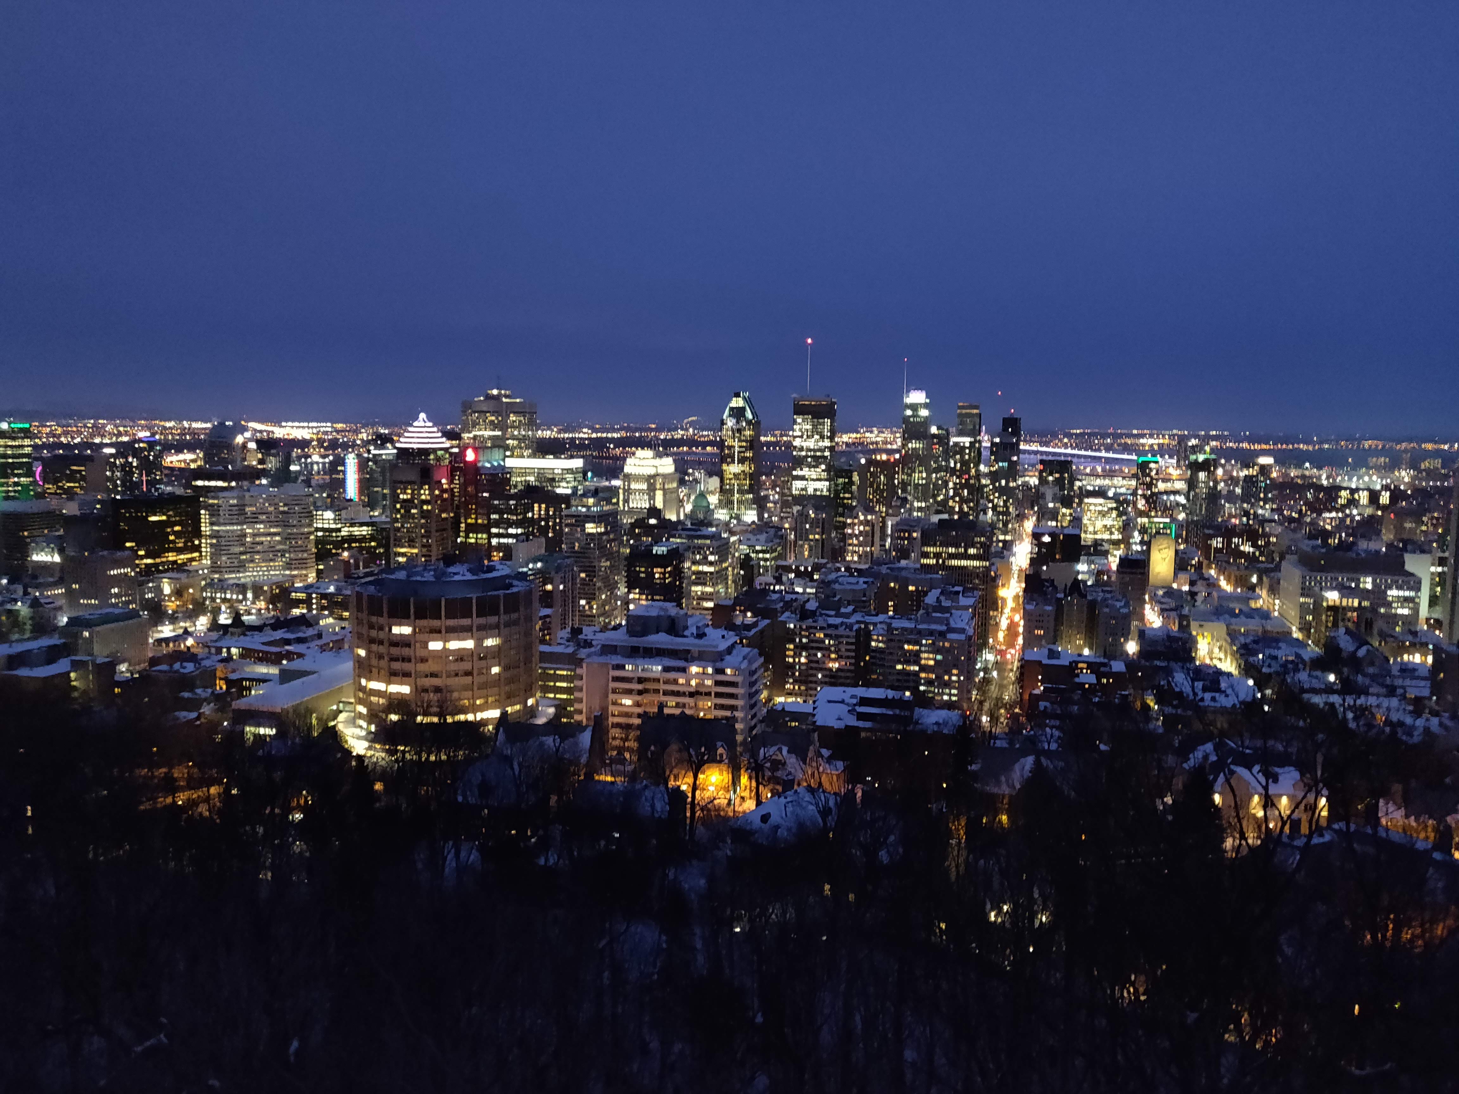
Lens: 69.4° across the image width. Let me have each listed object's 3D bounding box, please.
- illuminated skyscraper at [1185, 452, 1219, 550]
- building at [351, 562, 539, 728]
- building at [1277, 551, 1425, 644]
[{"bbox_3d":[601.410,-59.410,1339.780,31.000,120.000,30.000,3,7,16],"label":"illuminated skyscraper"},{"bbox_3d":[-79.550,25.400,294.740,50.000,40.000,50.000,-2,7,-15],"label":"building"},{"bbox_3d":[432.990,29.760,737.650,72.000,49.000,52.000,3,7,16],"label":"building"}]

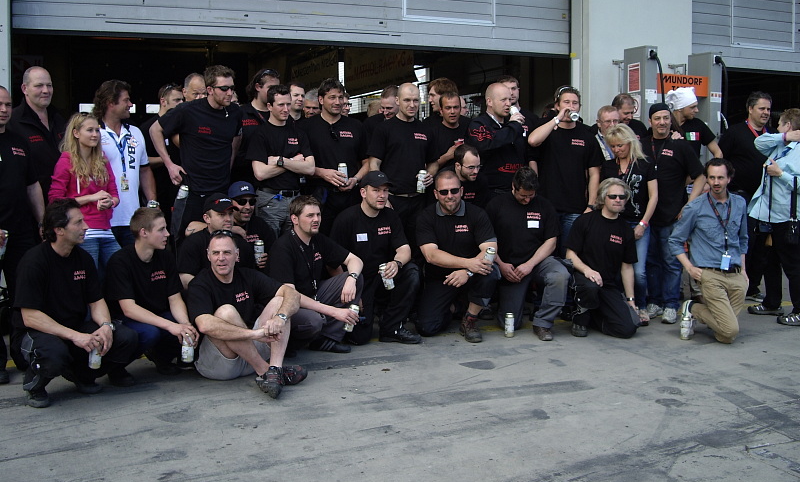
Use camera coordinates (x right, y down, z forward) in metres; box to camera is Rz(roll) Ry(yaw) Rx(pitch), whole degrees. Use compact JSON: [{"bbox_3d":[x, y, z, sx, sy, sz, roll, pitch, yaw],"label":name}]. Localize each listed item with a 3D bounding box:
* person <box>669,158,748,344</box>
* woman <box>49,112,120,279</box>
[{"bbox_3d":[2.277,0.040,6.460,0.600,1.280,0.680,-1,5,-10],"label":"person"},{"bbox_3d":[-1.970,-0.015,5.500,0.430,1.580,0.340,-5,7,-42],"label":"woman"}]

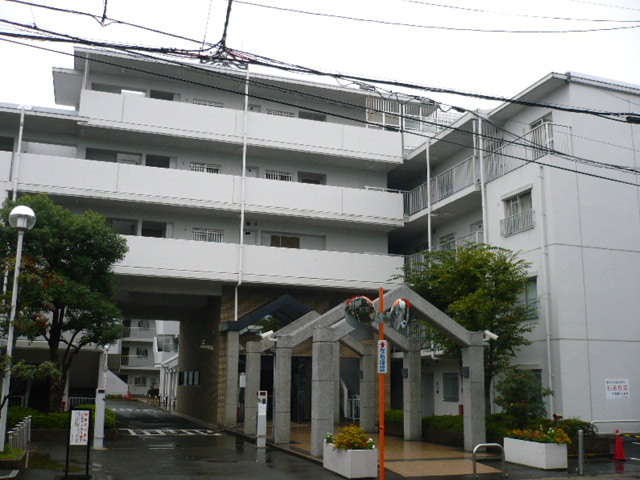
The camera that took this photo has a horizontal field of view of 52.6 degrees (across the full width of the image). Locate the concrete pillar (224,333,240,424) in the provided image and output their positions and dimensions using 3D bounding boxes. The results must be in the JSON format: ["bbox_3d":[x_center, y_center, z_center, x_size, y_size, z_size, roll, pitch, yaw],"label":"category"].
[{"bbox_3d":[-3.232,5.037,23.554,0.394,3.400,0.394,5,-13,-20],"label":"concrete pillar"}]

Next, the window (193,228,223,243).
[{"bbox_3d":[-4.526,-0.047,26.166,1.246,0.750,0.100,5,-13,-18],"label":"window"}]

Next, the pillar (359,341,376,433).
[{"bbox_3d":[1.596,5.055,21.985,0.394,2.800,0.394,5,-13,-20],"label":"pillar"}]

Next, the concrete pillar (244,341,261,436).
[{"bbox_3d":[-2.055,4.431,19.430,0.354,2.714,0.354,5,-13,-19],"label":"concrete pillar"}]

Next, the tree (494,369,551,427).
[{"bbox_3d":[5.308,4.200,16.853,1.420,1.650,1.420,-3,-13,17],"label":"tree"}]

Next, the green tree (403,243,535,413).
[{"bbox_3d":[4.381,2.751,19.078,3.700,5.620,3.500,-2,-13,13],"label":"green tree"}]

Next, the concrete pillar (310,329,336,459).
[{"bbox_3d":[0.068,3.449,14.761,0.394,2.816,0.394,5,-13,-20],"label":"concrete pillar"}]

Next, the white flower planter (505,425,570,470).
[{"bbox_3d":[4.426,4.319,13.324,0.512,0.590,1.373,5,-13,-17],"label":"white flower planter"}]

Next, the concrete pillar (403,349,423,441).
[{"bbox_3d":[2.716,4.459,19.017,0.394,2.720,0.394,5,-13,-20],"label":"concrete pillar"}]

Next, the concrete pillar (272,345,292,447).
[{"bbox_3d":[-0.997,3.977,16.922,0.354,2.573,0.354,5,-13,-19],"label":"concrete pillar"}]

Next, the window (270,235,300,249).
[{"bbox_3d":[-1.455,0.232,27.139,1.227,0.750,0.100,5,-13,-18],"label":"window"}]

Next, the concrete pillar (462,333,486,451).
[{"bbox_3d":[3.689,3.624,15.500,0.354,2.739,0.354,5,-13,-19],"label":"concrete pillar"}]

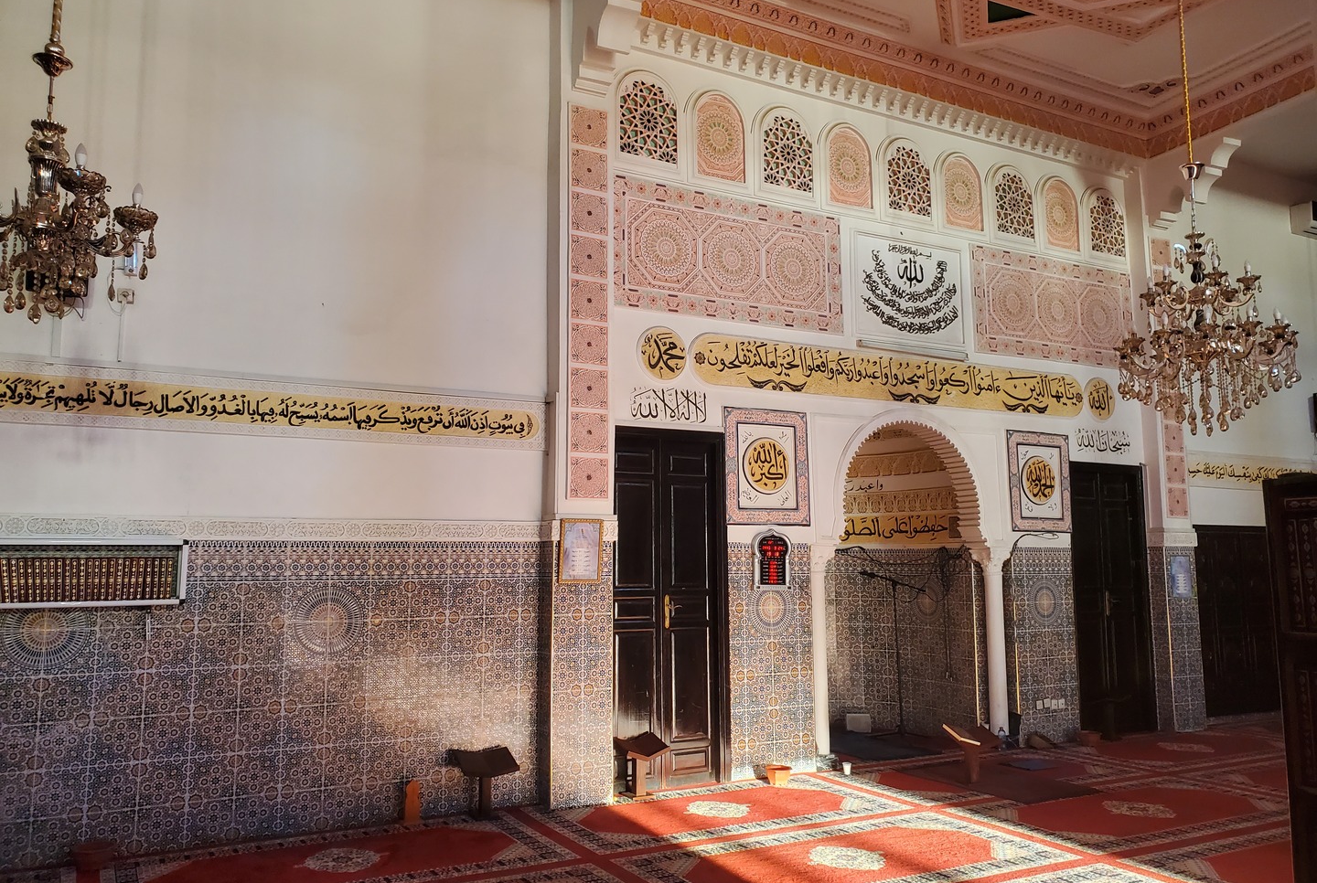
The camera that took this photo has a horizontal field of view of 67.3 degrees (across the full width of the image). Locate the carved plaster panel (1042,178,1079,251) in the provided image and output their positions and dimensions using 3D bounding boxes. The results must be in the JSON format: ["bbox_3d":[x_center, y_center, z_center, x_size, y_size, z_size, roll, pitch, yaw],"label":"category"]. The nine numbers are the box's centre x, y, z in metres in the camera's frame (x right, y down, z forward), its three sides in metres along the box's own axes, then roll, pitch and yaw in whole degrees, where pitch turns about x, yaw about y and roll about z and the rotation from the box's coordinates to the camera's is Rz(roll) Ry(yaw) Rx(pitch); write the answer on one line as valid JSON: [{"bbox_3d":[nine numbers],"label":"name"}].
[{"bbox_3d":[3.692,-2.097,9.136,0.451,0.659,0.060,3,-7,-27],"label":"carved plaster panel"}]

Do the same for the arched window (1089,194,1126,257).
[{"bbox_3d":[4.426,-2.138,9.768,0.460,0.630,0.060,4,-8,-26],"label":"arched window"}]

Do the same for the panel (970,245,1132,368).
[{"bbox_3d":[3.586,-1.179,8.958,2.016,0.950,0.050,3,-7,-27],"label":"panel"}]

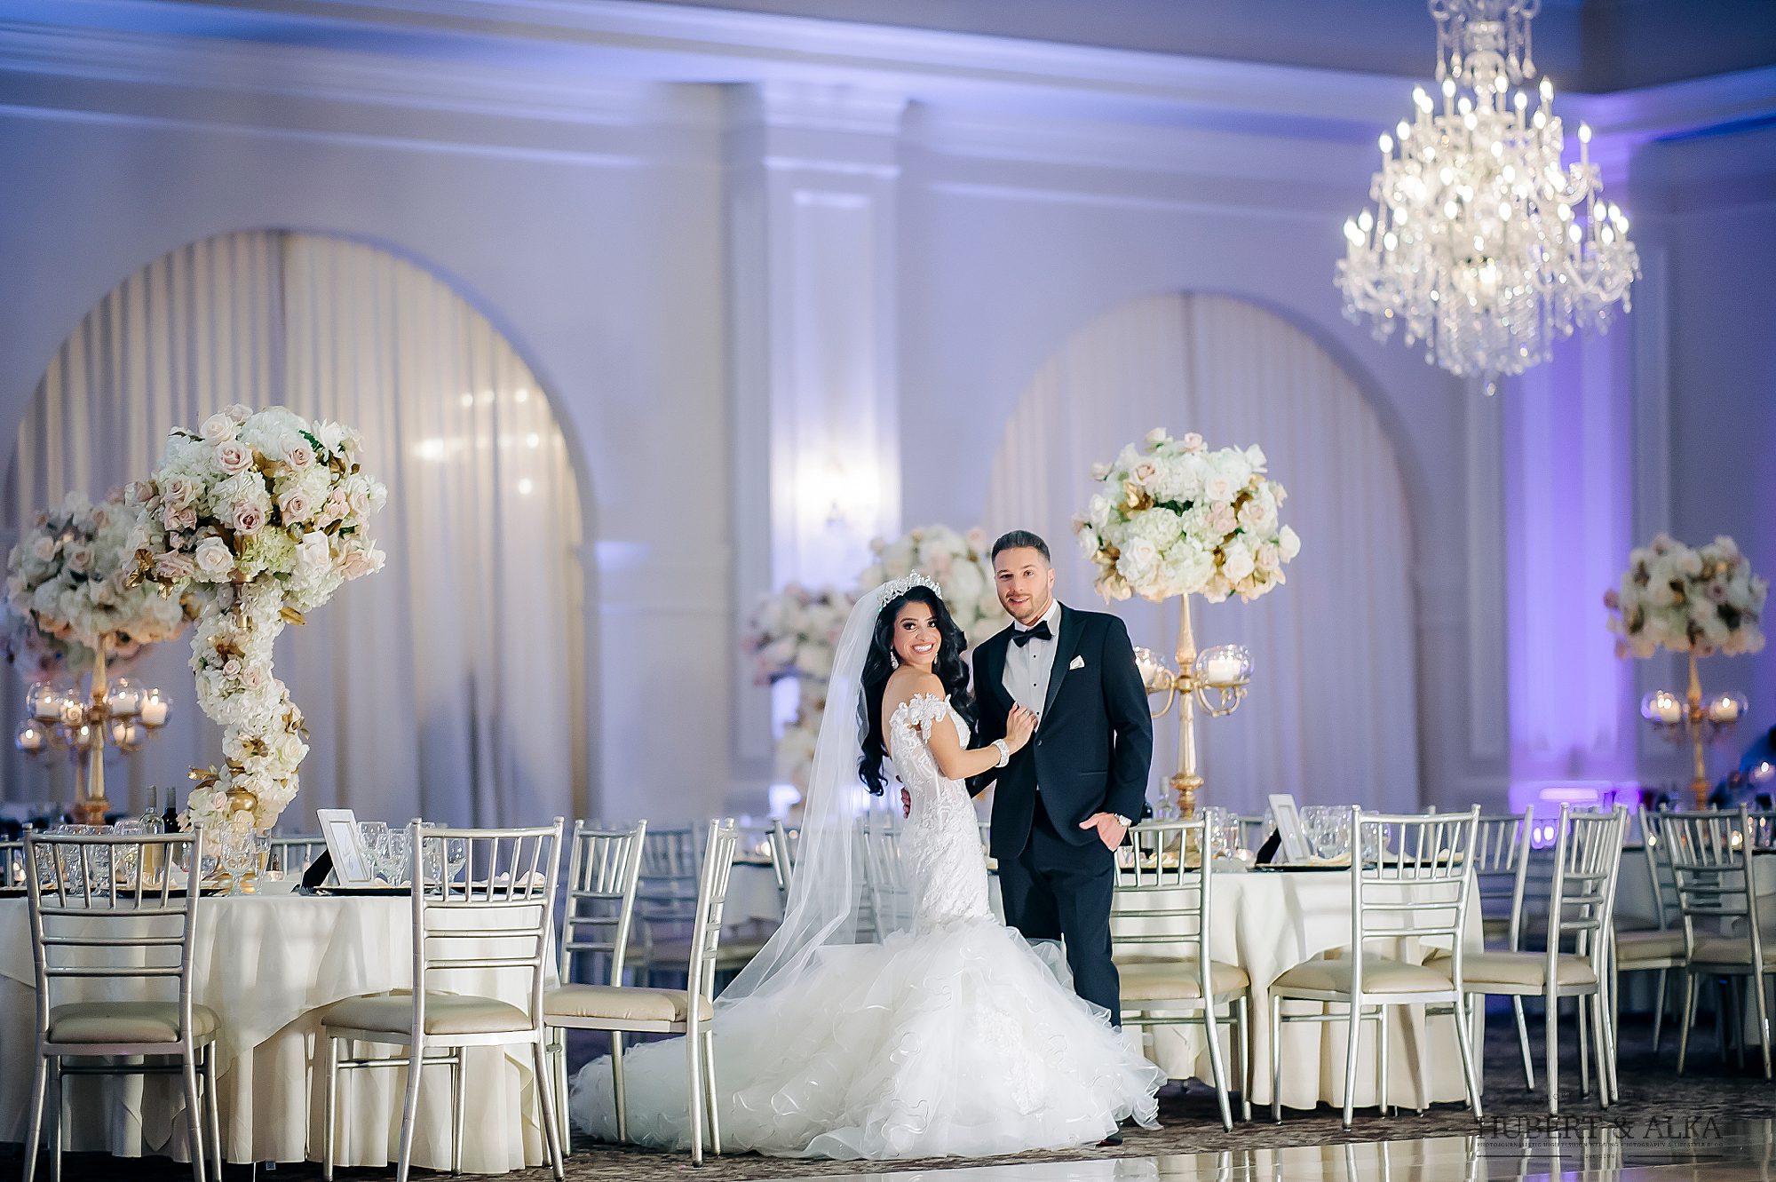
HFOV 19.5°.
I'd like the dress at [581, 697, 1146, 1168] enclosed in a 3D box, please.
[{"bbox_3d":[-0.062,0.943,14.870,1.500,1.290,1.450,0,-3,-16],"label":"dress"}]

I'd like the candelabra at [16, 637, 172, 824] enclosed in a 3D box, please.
[{"bbox_3d":[-2.846,0.612,18.550,0.540,0.870,0.520,-1,-3,0],"label":"candelabra"}]

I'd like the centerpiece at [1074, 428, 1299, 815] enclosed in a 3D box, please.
[{"bbox_3d":[0.959,0.189,16.600,0.710,1.400,0.710,-1,-3,0],"label":"centerpiece"}]

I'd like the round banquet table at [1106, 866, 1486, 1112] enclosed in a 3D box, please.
[{"bbox_3d":[0.974,1.273,16.550,1.830,0.760,1.830,-1,-3,0],"label":"round banquet table"}]

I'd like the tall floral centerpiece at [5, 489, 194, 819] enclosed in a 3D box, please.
[{"bbox_3d":[-2.829,0.346,18.600,0.690,1.420,0.690,-1,-3,0],"label":"tall floral centerpiece"}]

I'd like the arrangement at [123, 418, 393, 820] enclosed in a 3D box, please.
[{"bbox_3d":[-1.780,0.159,14.650,0.730,1.370,0.700,-1,-3,0],"label":"arrangement"}]

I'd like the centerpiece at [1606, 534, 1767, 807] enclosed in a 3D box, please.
[{"bbox_3d":[3.507,0.447,22.700,0.710,1.410,0.710,-1,-3,0],"label":"centerpiece"}]

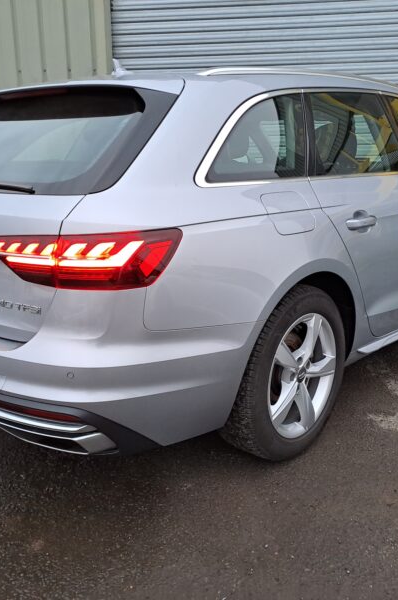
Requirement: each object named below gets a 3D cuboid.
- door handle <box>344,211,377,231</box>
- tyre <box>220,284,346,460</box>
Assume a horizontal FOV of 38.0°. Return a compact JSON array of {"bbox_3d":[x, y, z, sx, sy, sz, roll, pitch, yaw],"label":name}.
[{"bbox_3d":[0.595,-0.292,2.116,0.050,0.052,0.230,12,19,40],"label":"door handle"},{"bbox_3d":[0.322,0.255,2.137,0.225,0.650,0.650,12,19,40],"label":"tyre"}]

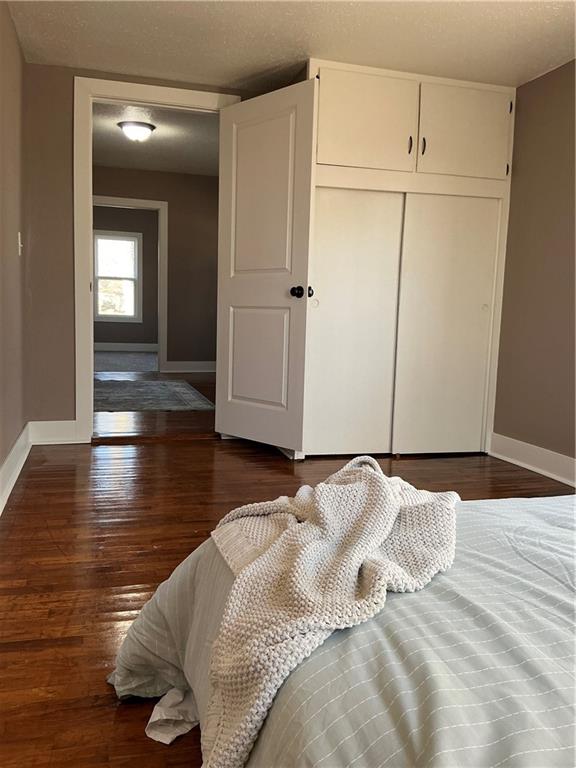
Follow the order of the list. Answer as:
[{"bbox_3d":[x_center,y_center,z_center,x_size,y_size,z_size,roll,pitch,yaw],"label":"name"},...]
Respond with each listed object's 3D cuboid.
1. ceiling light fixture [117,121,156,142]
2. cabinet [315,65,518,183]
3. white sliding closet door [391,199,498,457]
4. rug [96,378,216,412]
[{"bbox_3d":[-1.137,-1.900,4.694,0.298,0.140,0.298,0,8,-16],"label":"ceiling light fixture"},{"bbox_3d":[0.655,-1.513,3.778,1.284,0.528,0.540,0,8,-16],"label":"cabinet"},{"bbox_3d":[0.954,-0.344,3.790,0.644,1.548,0.035,0,8,-16],"label":"white sliding closet door"},{"bbox_3d":[-1.794,0.090,5.308,2.060,0.015,1.700,0,8,-16],"label":"rug"}]

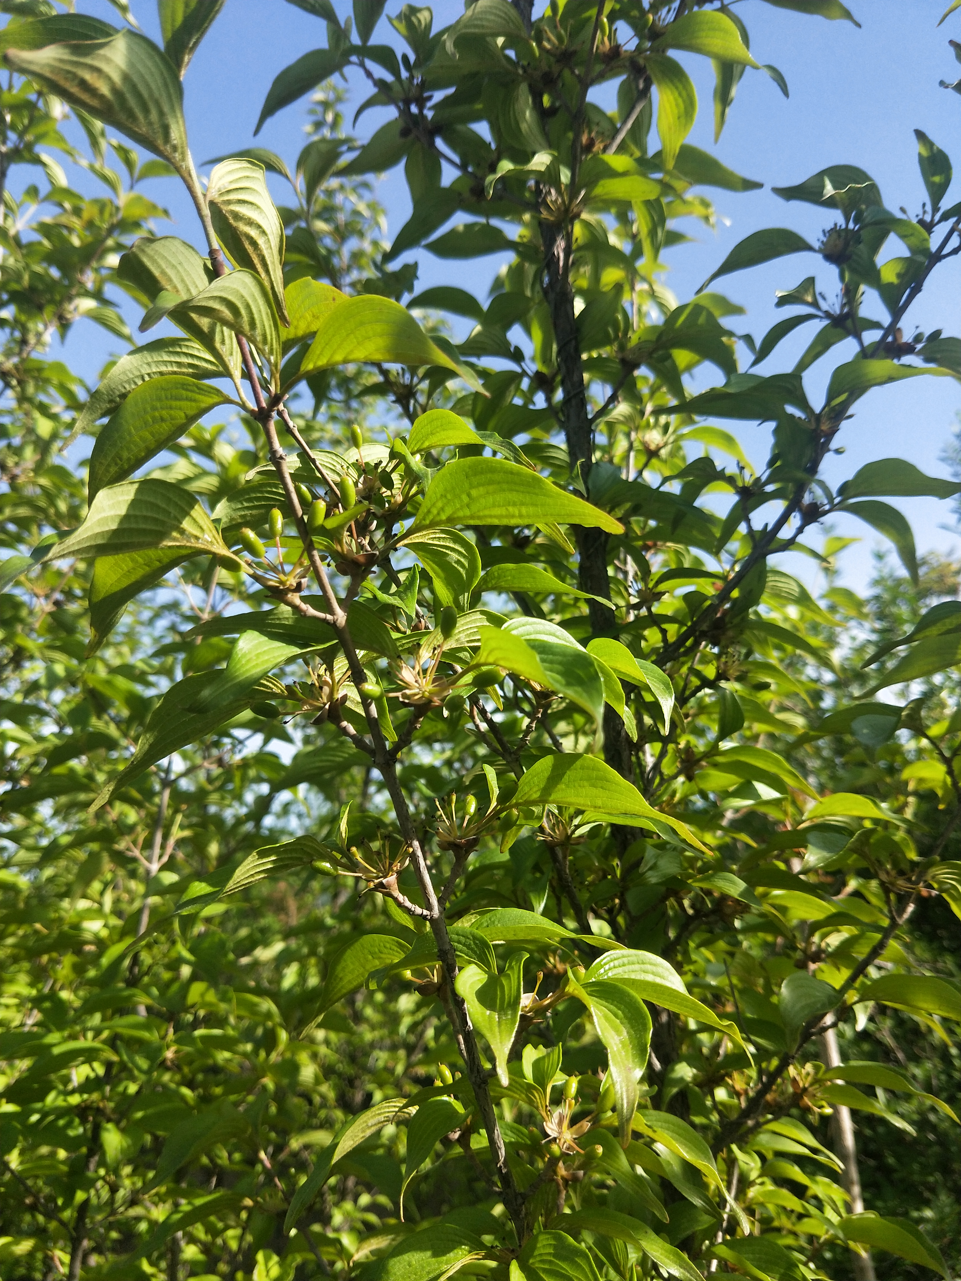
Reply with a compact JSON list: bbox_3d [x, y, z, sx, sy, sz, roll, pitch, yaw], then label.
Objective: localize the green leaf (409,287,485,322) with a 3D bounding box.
[{"bbox_3d":[-0.025,-0.243,0.670,0.054,0.018,0.027,6,-13,-12],"label":"green leaf"}]

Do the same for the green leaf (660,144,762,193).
[{"bbox_3d":[0.164,-0.337,0.660,0.070,0.020,0.029,16,-18,0],"label":"green leaf"}]

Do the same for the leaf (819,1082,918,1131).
[{"bbox_3d":[0.267,0.323,0.640,0.068,0.018,0.032,21,18,9],"label":"leaf"}]

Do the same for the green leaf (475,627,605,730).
[{"bbox_3d":[0.025,0.016,0.400,0.068,0.024,0.040,30,27,26],"label":"green leaf"}]

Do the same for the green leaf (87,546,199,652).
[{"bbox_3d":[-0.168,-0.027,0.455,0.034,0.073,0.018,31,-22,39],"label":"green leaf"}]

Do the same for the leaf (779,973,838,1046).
[{"bbox_3d":[0.267,0.298,0.750,0.043,0.063,0.020,26,-11,34],"label":"leaf"}]

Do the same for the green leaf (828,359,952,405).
[{"bbox_3d":[0.264,-0.168,0.600,0.077,0.023,0.031,-6,-11,-6],"label":"green leaf"}]

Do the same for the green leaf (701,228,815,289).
[{"bbox_3d":[0.206,-0.290,0.700,0.088,0.020,0.037,-20,-32,17],"label":"green leaf"}]

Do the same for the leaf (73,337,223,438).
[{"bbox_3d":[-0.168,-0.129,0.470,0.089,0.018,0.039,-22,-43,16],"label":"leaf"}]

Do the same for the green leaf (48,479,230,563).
[{"bbox_3d":[-0.158,-0.056,0.430,0.081,0.037,0.027,-1,6,-8],"label":"green leaf"}]

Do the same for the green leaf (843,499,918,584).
[{"bbox_3d":[0.297,-0.074,0.690,0.074,0.028,0.028,37,-12,-12],"label":"green leaf"}]

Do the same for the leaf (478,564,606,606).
[{"bbox_3d":[0.031,-0.028,0.470,0.067,0.014,0.034,10,6,9],"label":"leaf"}]

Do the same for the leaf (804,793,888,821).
[{"bbox_3d":[0.251,0.115,0.630,0.063,0.016,0.028,12,11,-6],"label":"leaf"}]

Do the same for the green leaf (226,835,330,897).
[{"bbox_3d":[-0.099,0.110,0.450,0.068,0.018,0.034,-19,-29,17],"label":"green leaf"}]

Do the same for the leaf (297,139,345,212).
[{"bbox_3d":[-0.116,-0.338,0.670,0.022,0.061,0.032,6,-18,39],"label":"leaf"}]

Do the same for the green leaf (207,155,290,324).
[{"bbox_3d":[-0.094,-0.161,0.375,0.024,0.064,0.030,-21,-13,-18],"label":"green leaf"}]

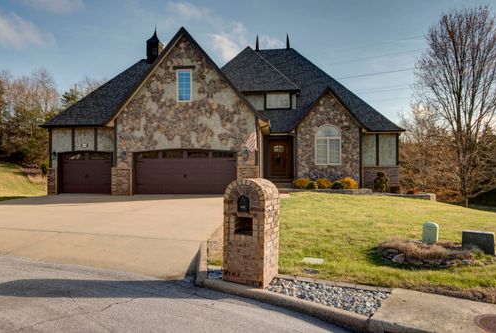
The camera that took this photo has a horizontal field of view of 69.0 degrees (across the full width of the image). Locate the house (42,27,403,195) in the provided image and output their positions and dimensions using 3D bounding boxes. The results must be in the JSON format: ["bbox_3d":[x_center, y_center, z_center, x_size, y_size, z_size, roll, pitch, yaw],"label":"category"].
[{"bbox_3d":[-0.300,-3.500,22.700,18.000,9.800,12.800,0,0,5],"label":"house"}]

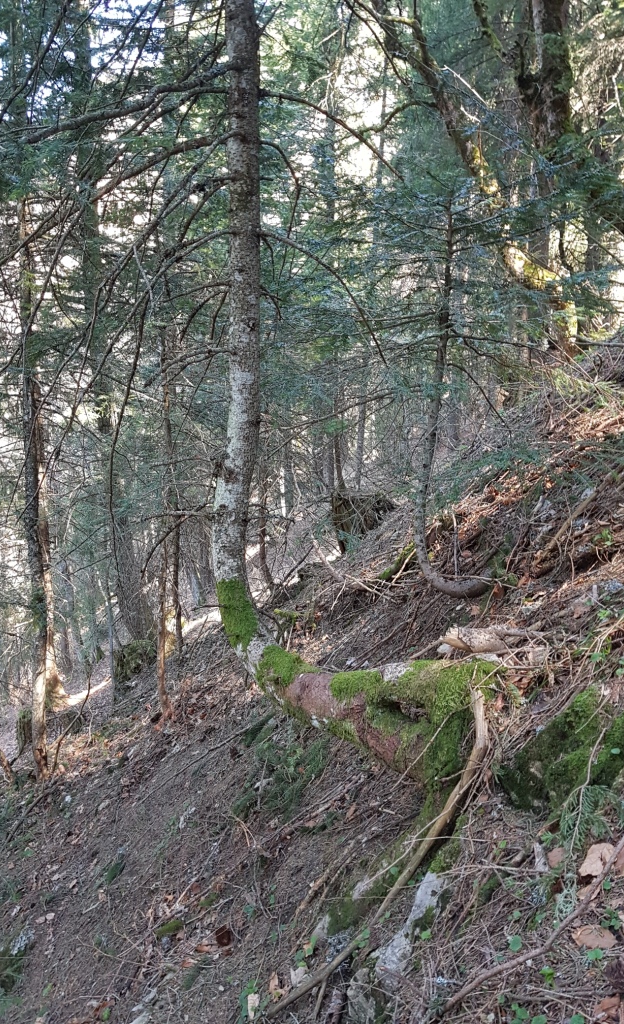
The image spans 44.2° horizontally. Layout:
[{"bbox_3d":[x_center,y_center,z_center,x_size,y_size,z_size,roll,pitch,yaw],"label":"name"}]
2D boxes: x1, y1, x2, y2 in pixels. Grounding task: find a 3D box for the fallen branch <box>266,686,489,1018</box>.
[{"bbox_3d":[0.263,0.994,2.237,0.160,1.102,0.122,42,-20,-7],"label":"fallen branch"}]

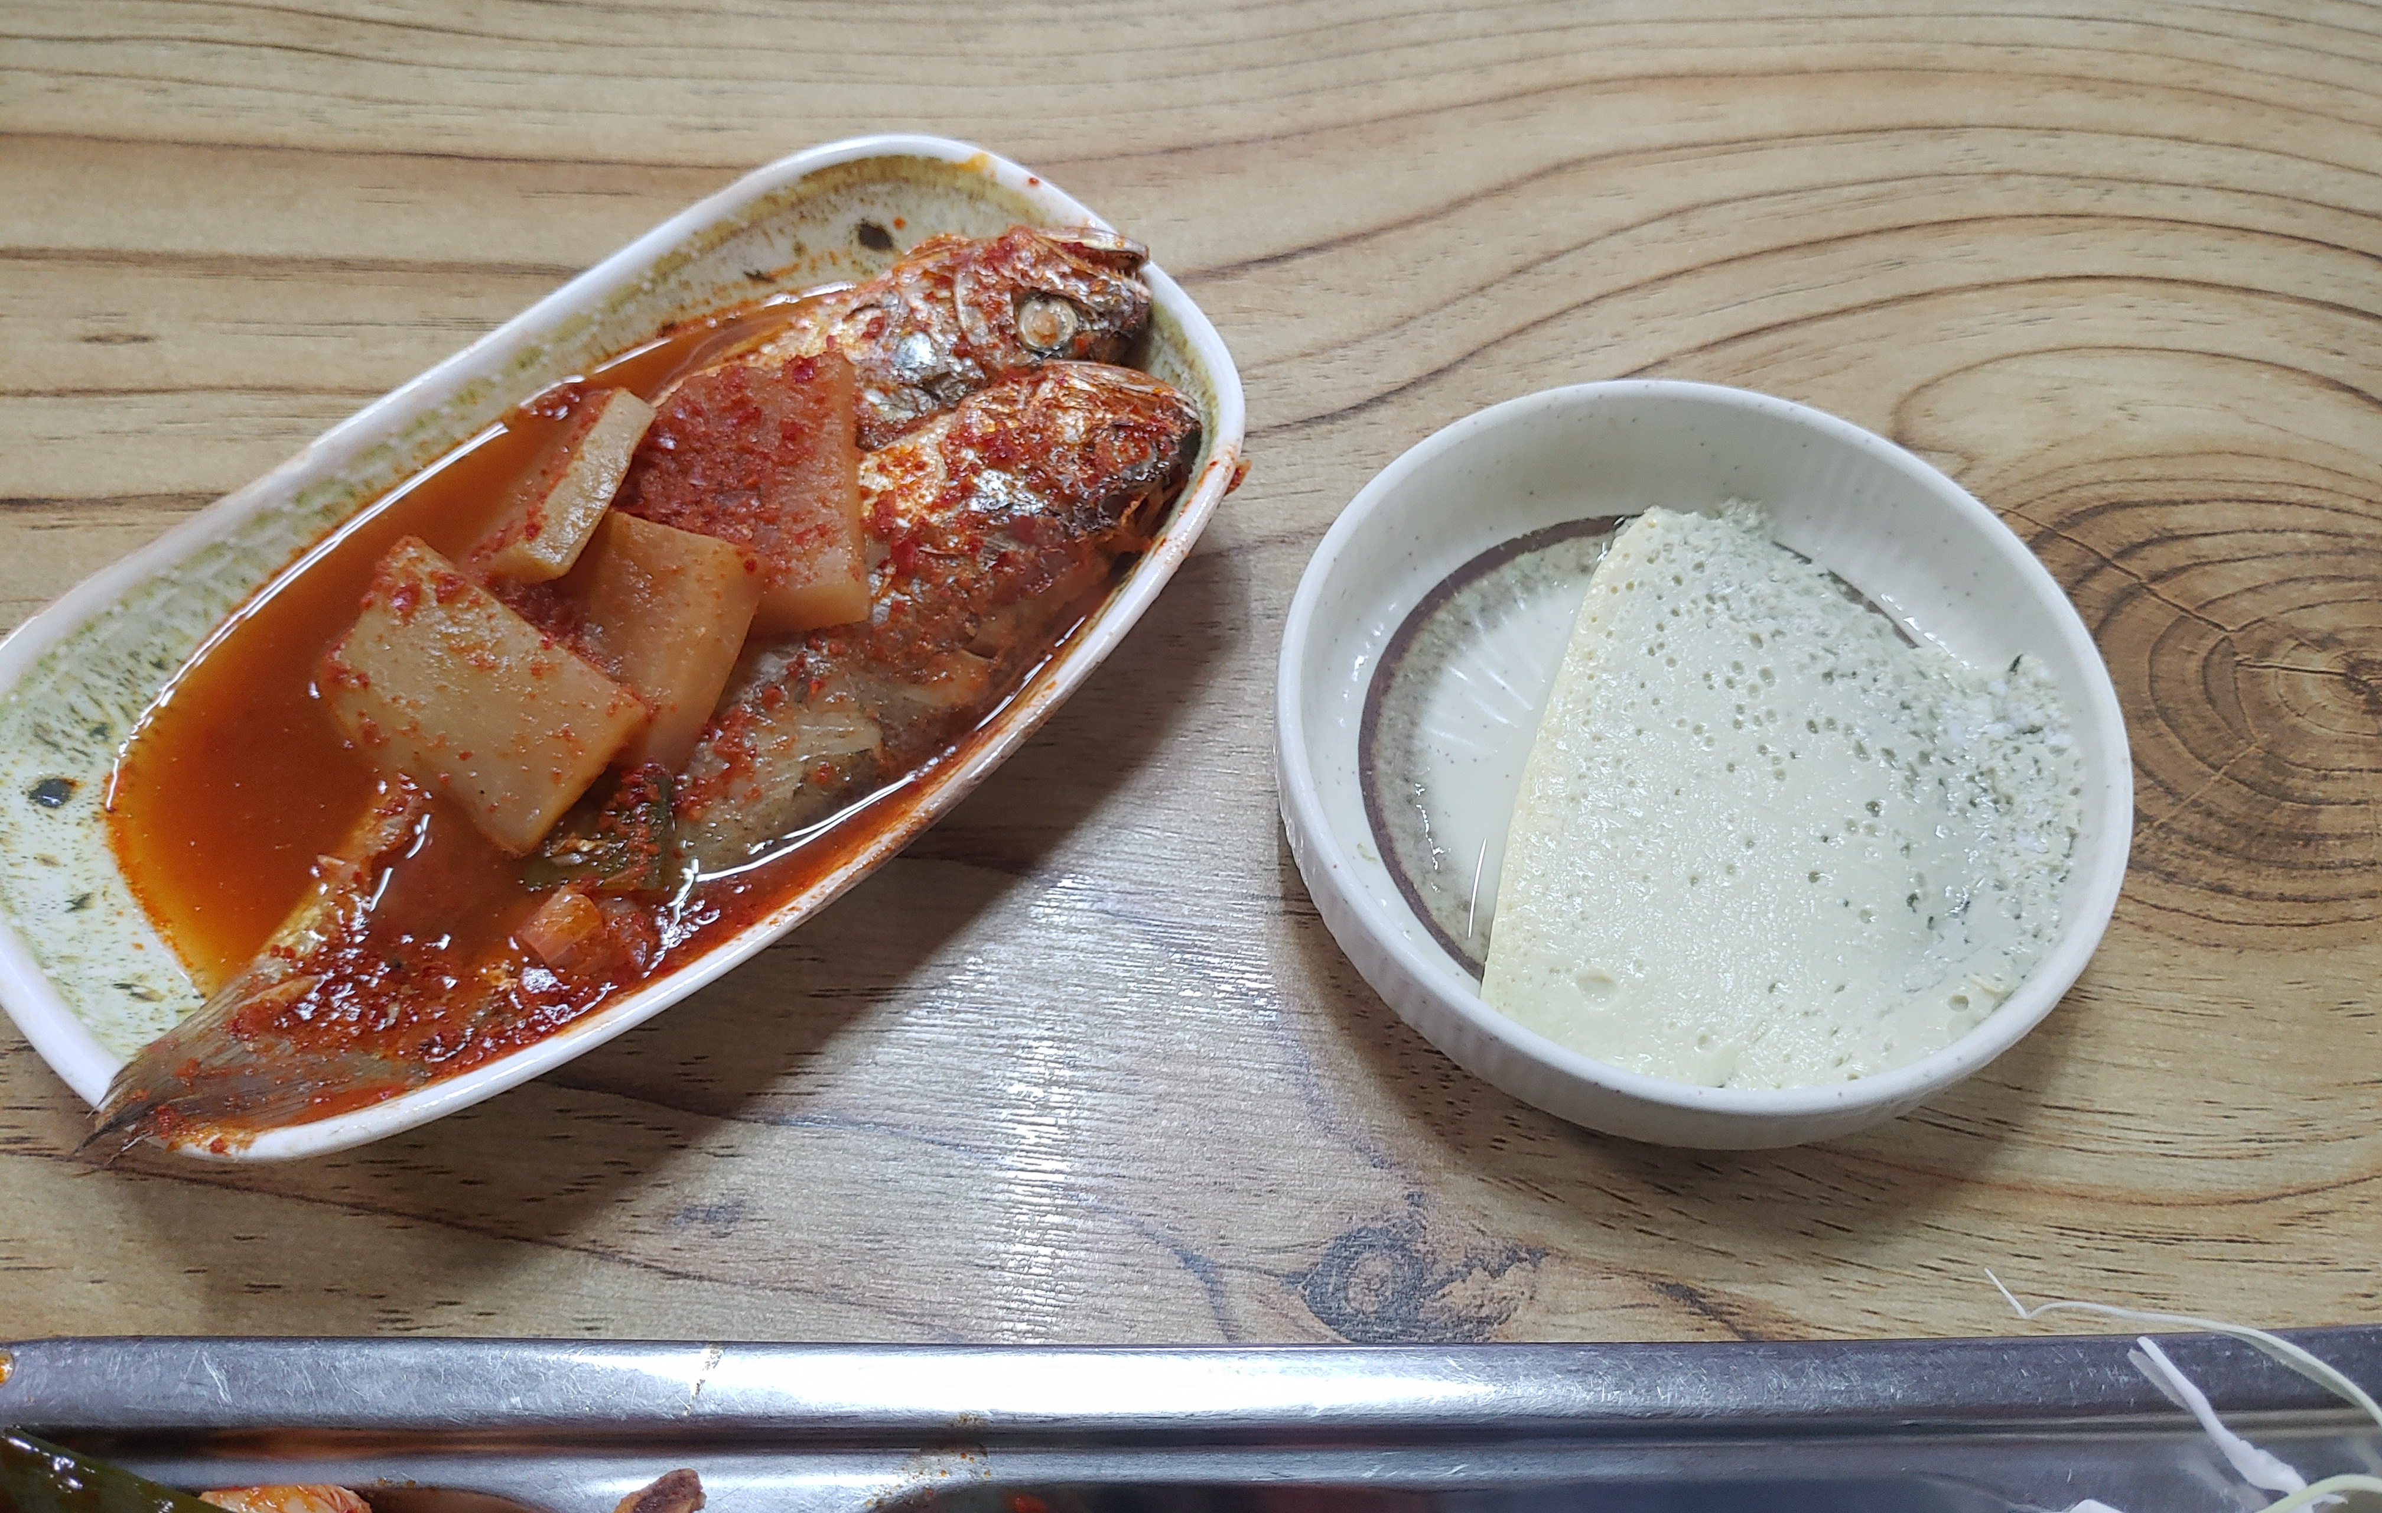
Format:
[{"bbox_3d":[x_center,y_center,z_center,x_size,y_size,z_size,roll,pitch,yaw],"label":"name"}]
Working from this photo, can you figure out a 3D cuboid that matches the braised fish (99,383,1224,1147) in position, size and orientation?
[{"bbox_3d":[-0.072,0.000,0.259,0.180,0.035,0.047,-36,66,-14],"label":"braised fish"}]

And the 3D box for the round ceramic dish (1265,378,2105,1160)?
[{"bbox_3d":[0.072,-0.001,0.265,0.117,0.029,0.117,-2,63,3],"label":"round ceramic dish"}]

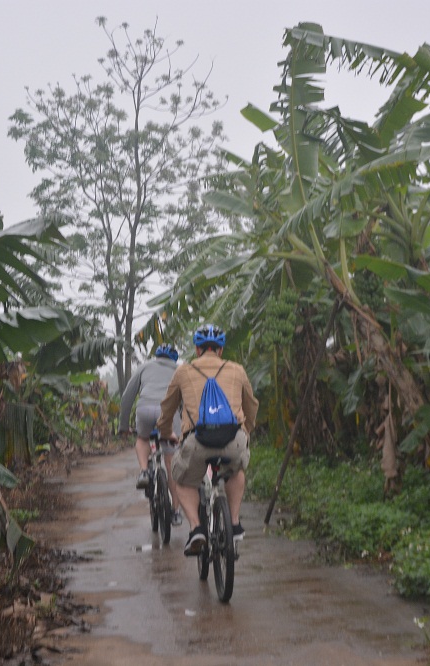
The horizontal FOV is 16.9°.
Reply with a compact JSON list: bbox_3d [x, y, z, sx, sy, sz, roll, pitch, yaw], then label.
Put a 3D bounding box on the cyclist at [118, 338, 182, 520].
[{"bbox_3d":[-0.575,0.912,13.100,0.640,1.640,0.920,0,-2,-8],"label":"cyclist"}]

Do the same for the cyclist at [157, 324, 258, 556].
[{"bbox_3d":[-0.050,0.715,9.550,0.660,1.530,0.870,0,-2,-8],"label":"cyclist"}]

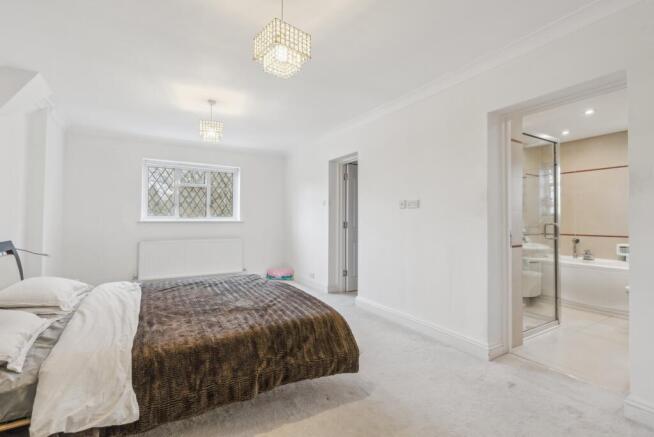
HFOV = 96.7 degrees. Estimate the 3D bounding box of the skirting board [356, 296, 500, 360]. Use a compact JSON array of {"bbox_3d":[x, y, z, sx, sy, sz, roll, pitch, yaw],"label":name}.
[{"bbox_3d":[0.859,1.090,3.118,0.030,0.125,1.770,0,0,-32],"label":"skirting board"}]

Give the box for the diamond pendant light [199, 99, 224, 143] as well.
[{"bbox_3d":[-1.283,-1.082,3.250,0.230,0.455,0.230,0,0,-10],"label":"diamond pendant light"}]

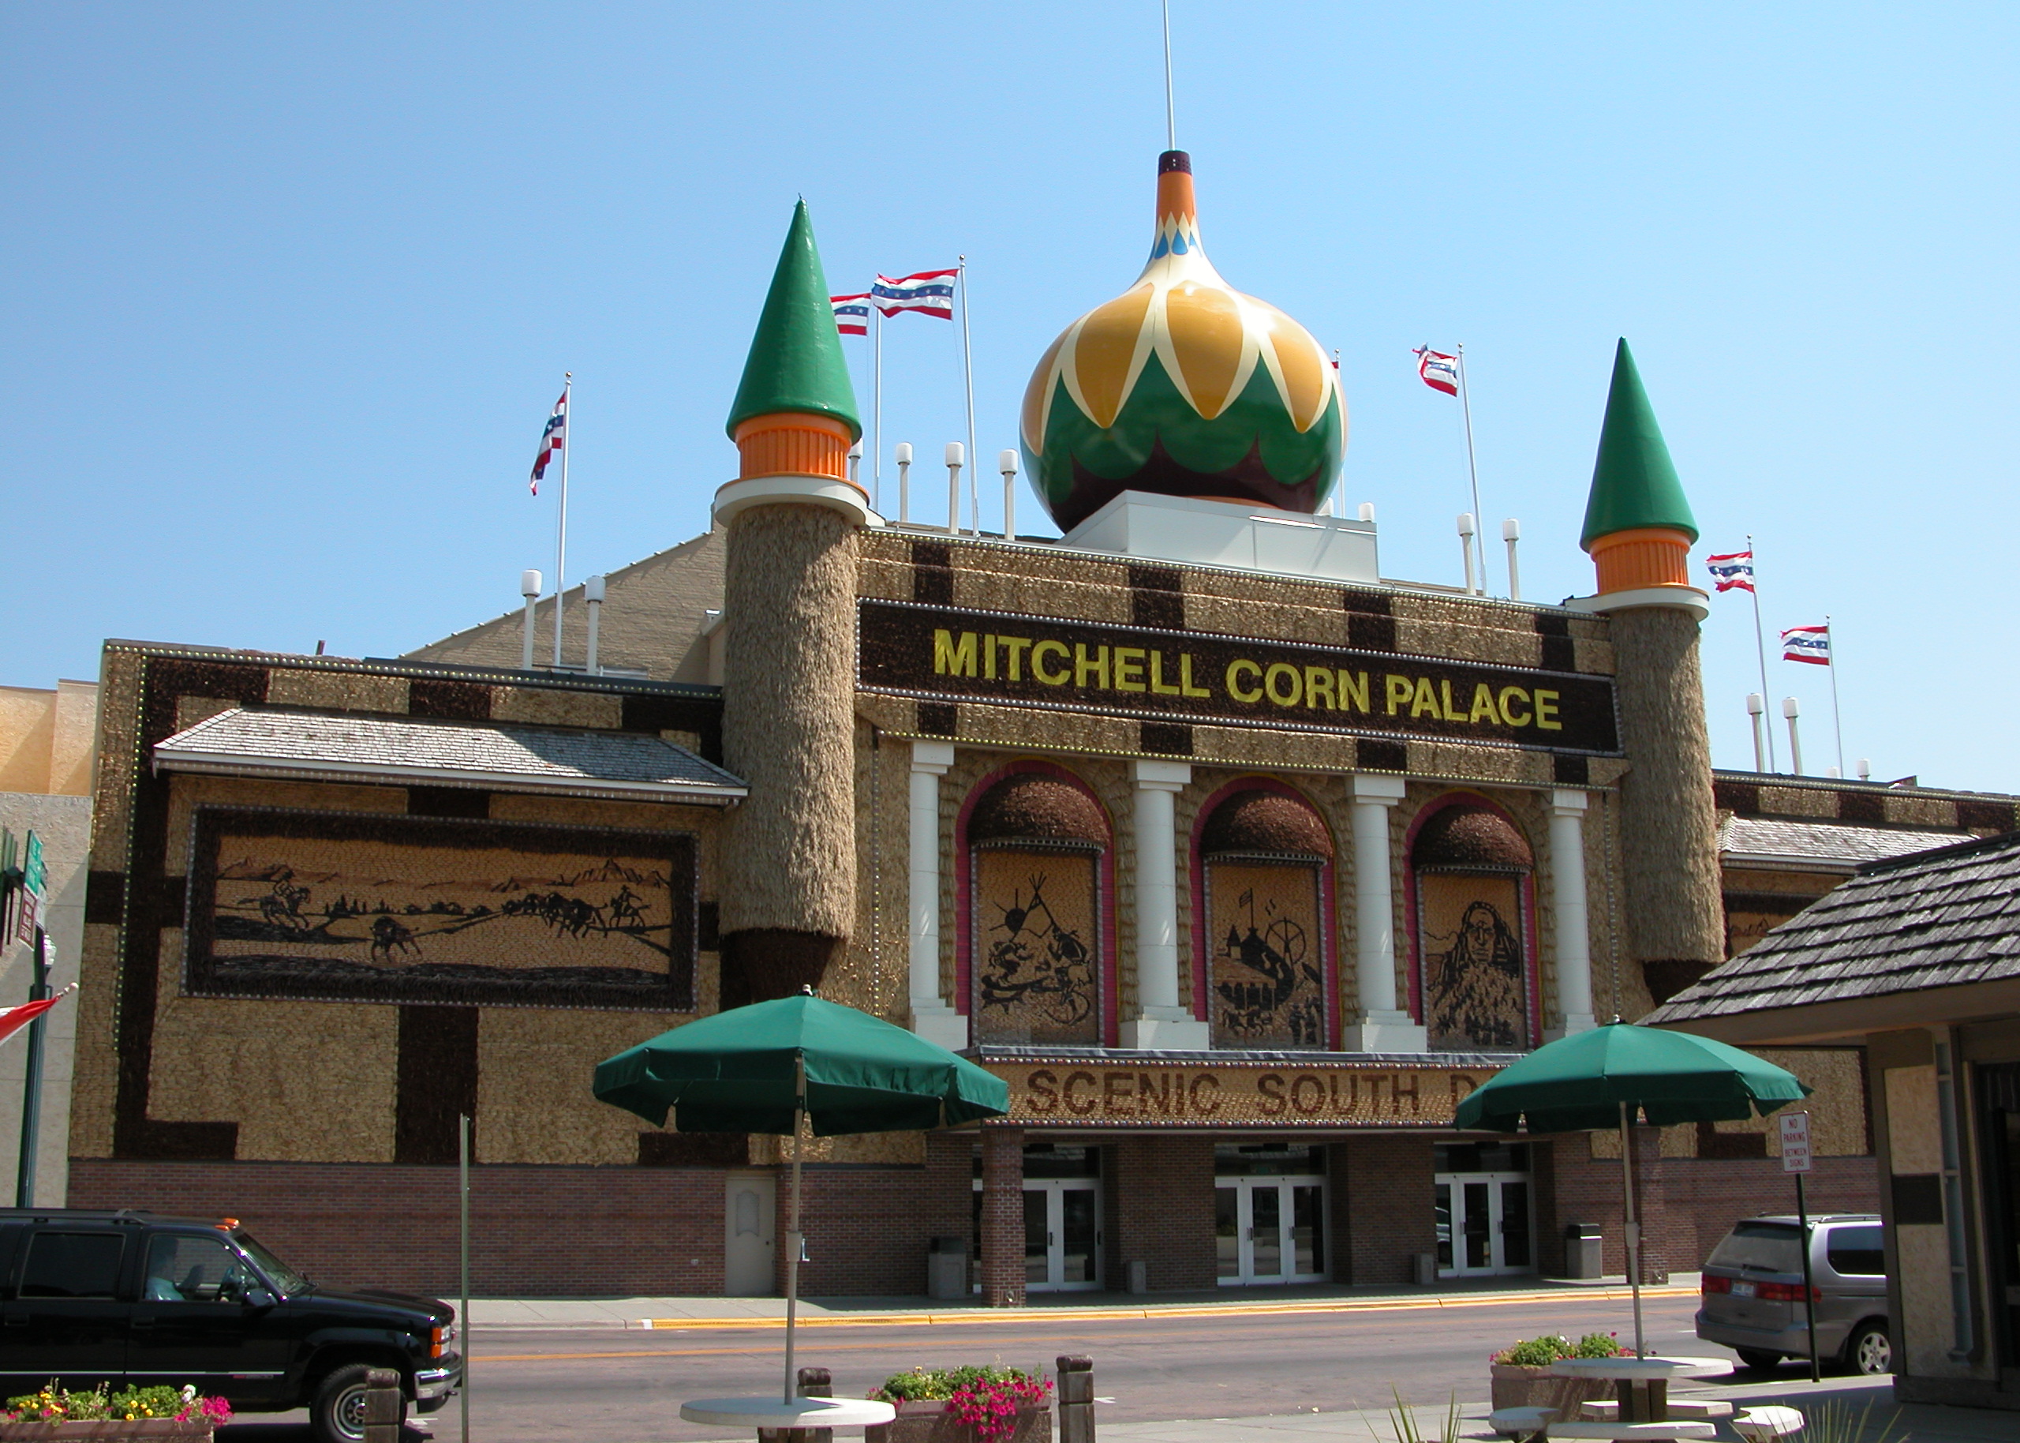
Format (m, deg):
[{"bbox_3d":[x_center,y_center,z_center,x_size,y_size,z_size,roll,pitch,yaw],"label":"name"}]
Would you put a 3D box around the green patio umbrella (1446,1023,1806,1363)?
[{"bbox_3d":[3.977,3.063,13.129,2.200,2.250,2.200,5,-14,-21],"label":"green patio umbrella"}]

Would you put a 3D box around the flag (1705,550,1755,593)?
[{"bbox_3d":[17.516,-3.645,49.659,1.380,1.050,0.280,5,-14,-21],"label":"flag"}]

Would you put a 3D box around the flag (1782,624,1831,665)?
[{"bbox_3d":[22.010,-2.116,56.463,1.550,1.120,0.280,5,-14,-21],"label":"flag"}]

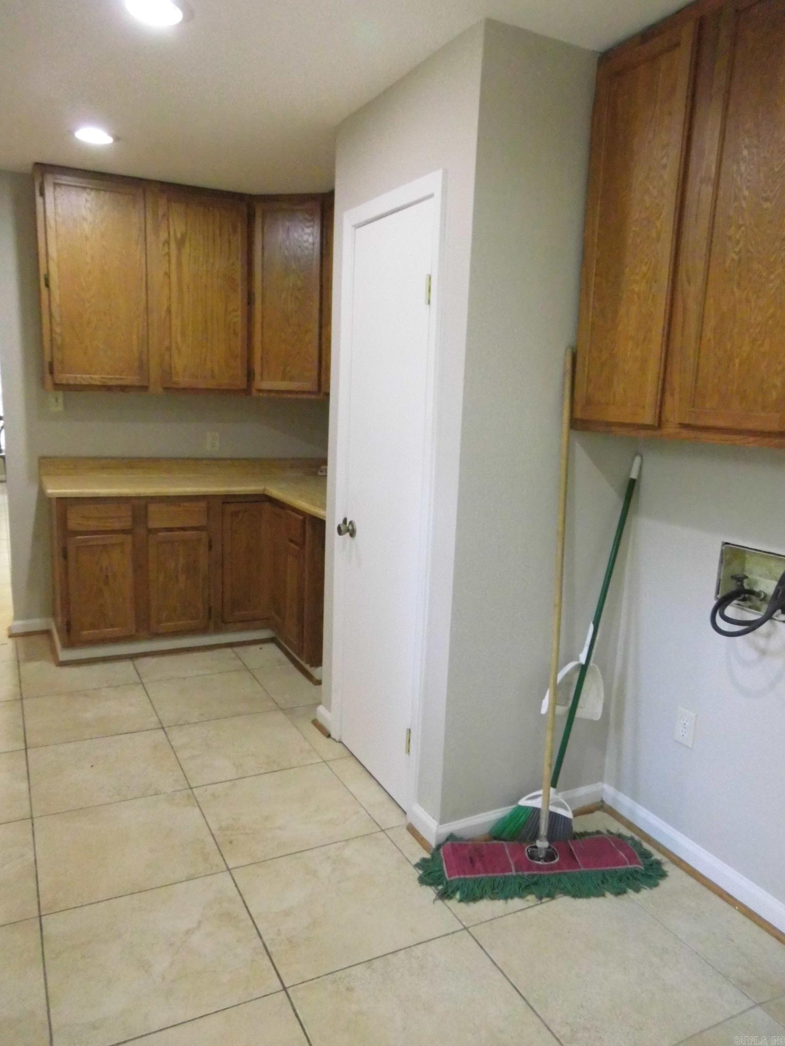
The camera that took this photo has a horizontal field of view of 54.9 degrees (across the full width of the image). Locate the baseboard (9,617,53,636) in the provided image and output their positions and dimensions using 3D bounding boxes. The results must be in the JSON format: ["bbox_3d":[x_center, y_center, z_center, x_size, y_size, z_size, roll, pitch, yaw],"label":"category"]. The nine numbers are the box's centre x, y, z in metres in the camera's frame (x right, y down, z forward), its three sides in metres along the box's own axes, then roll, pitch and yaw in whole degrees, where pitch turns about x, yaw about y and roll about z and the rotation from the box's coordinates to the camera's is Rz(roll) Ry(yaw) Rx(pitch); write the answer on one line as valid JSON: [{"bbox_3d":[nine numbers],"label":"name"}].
[{"bbox_3d":[-2.066,0.583,4.317,0.205,0.076,0.015,-3,11,-27],"label":"baseboard"}]

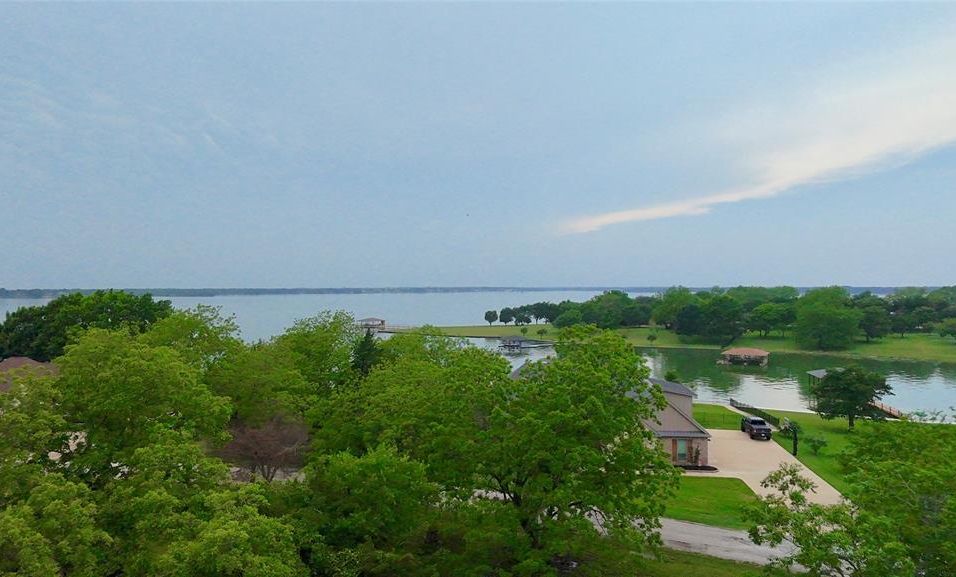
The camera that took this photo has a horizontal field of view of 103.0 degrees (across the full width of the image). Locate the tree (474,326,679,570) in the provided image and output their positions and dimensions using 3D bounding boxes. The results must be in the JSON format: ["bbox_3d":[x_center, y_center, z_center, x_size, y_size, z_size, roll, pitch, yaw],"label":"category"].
[{"bbox_3d":[5.630,9.710,23.200,11.680,14.780,11.680,0,0,0],"label":"tree"}]

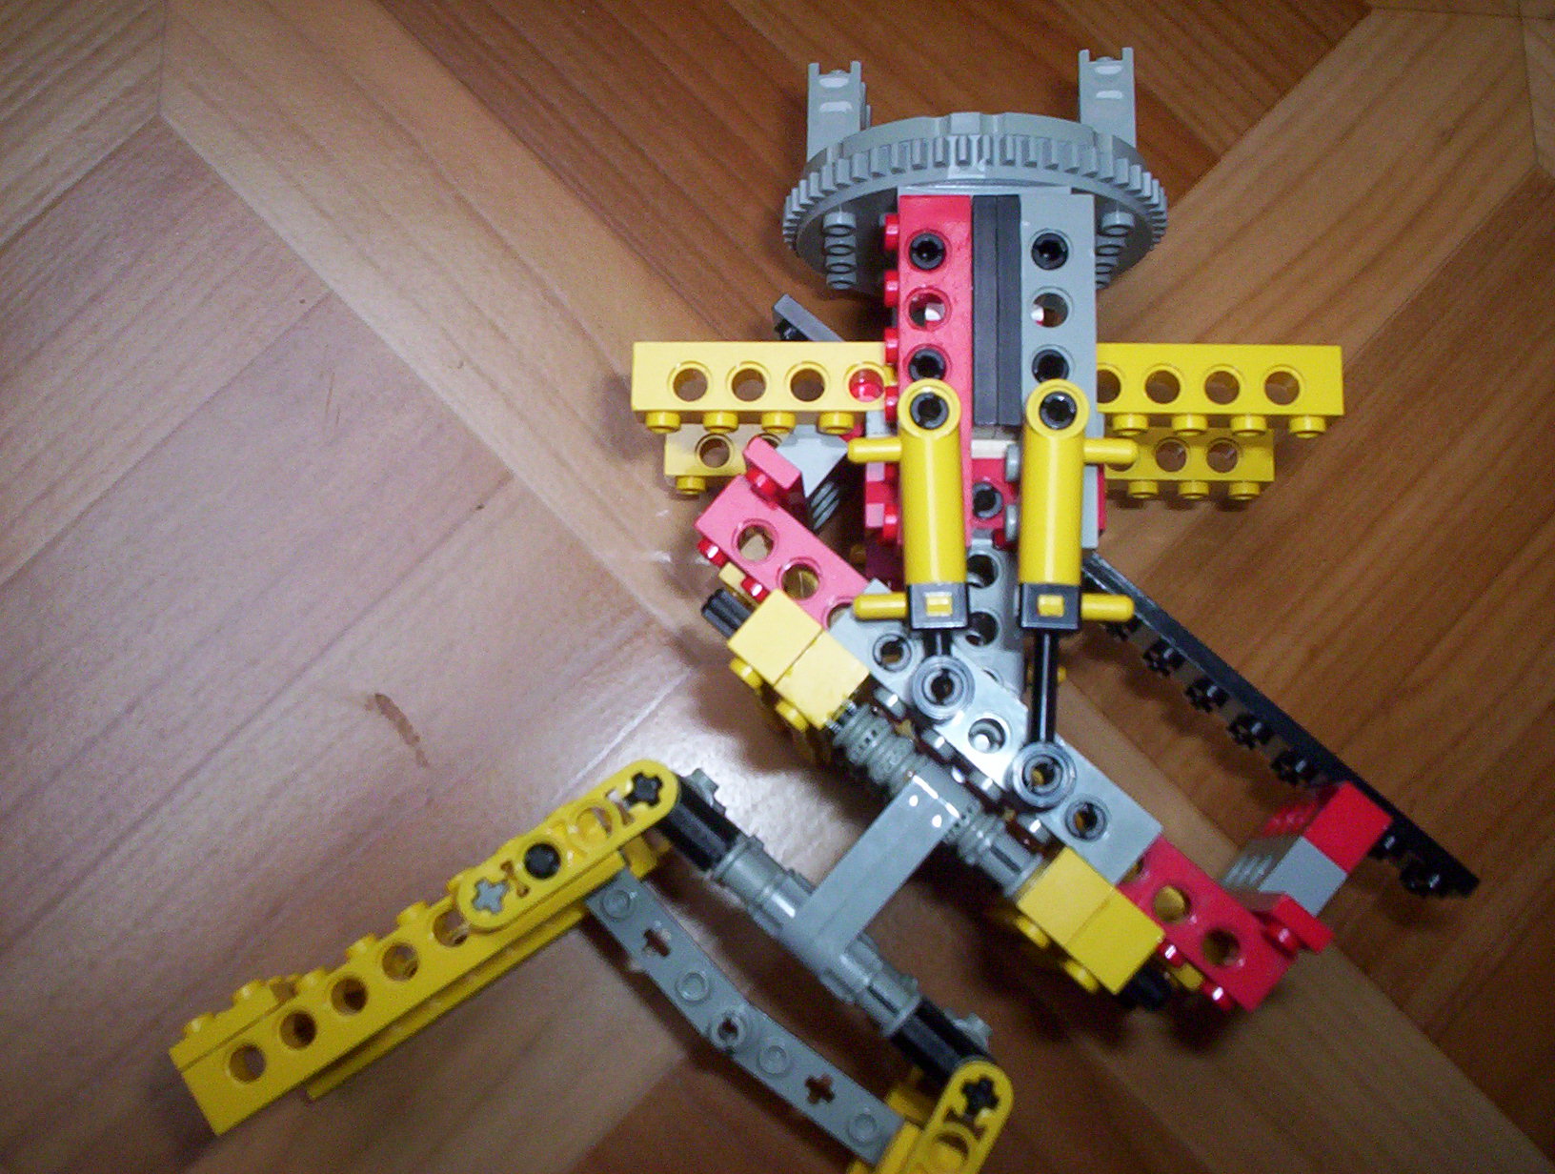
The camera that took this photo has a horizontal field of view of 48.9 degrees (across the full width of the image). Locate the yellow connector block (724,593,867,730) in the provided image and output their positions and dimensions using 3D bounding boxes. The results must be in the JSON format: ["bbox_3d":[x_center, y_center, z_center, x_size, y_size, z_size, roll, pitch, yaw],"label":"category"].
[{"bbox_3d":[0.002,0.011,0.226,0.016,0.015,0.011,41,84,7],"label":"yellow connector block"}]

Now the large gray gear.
[{"bbox_3d":[0.029,-0.054,0.257,0.058,0.058,0.011,1,79,3],"label":"large gray gear"}]

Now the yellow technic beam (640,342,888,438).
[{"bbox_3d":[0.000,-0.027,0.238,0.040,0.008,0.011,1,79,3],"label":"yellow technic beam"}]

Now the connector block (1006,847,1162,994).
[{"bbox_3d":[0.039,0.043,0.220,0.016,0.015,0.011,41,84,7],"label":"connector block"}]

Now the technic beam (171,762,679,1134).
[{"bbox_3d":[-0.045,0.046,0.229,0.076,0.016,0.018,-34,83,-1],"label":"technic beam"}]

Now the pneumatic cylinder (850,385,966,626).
[{"bbox_3d":[0.016,-0.010,0.216,0.014,0.008,0.032,-2,79,3],"label":"pneumatic cylinder"}]

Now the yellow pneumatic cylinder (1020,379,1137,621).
[{"bbox_3d":[0.038,-0.010,0.215,0.014,0.008,0.032,3,79,4],"label":"yellow pneumatic cylinder"}]

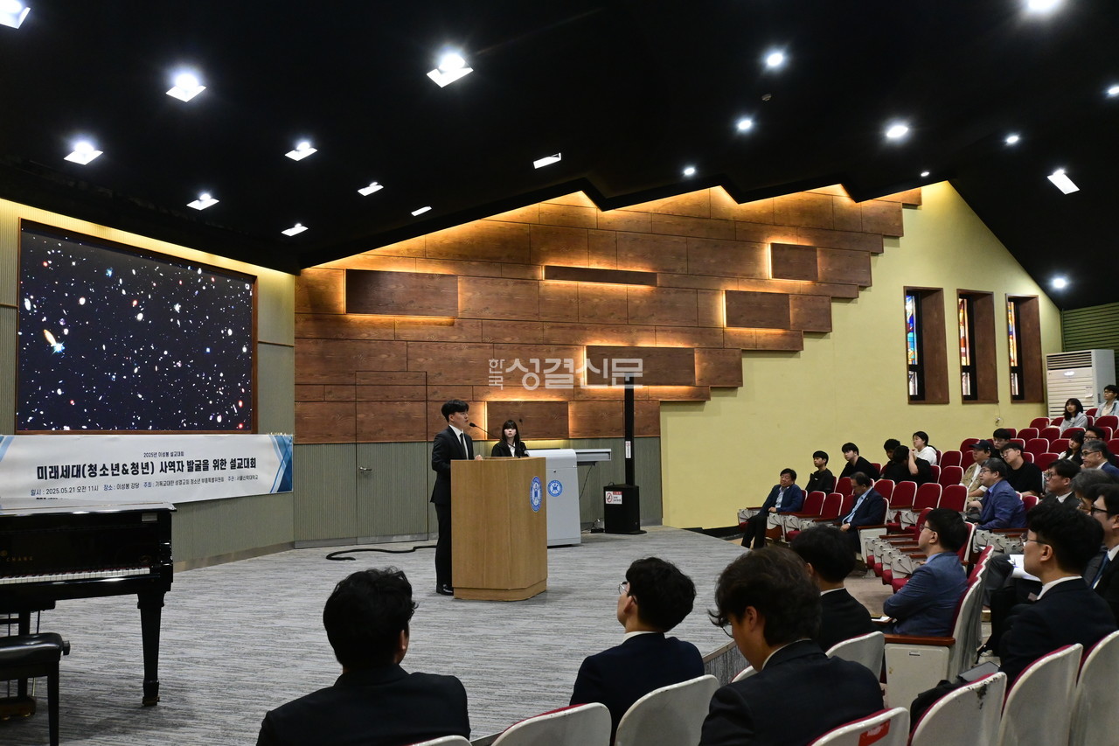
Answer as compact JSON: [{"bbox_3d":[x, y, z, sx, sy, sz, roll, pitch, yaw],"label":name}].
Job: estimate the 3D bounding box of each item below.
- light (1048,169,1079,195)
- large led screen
[{"bbox_3d":[7.634,-2.892,14.517,0.380,0.100,0.380,42,-1,4],"label":"light"},{"bbox_3d":[-4.202,-0.306,10.013,0.100,1.832,3.311,-2,-4,19],"label":"large led screen"}]

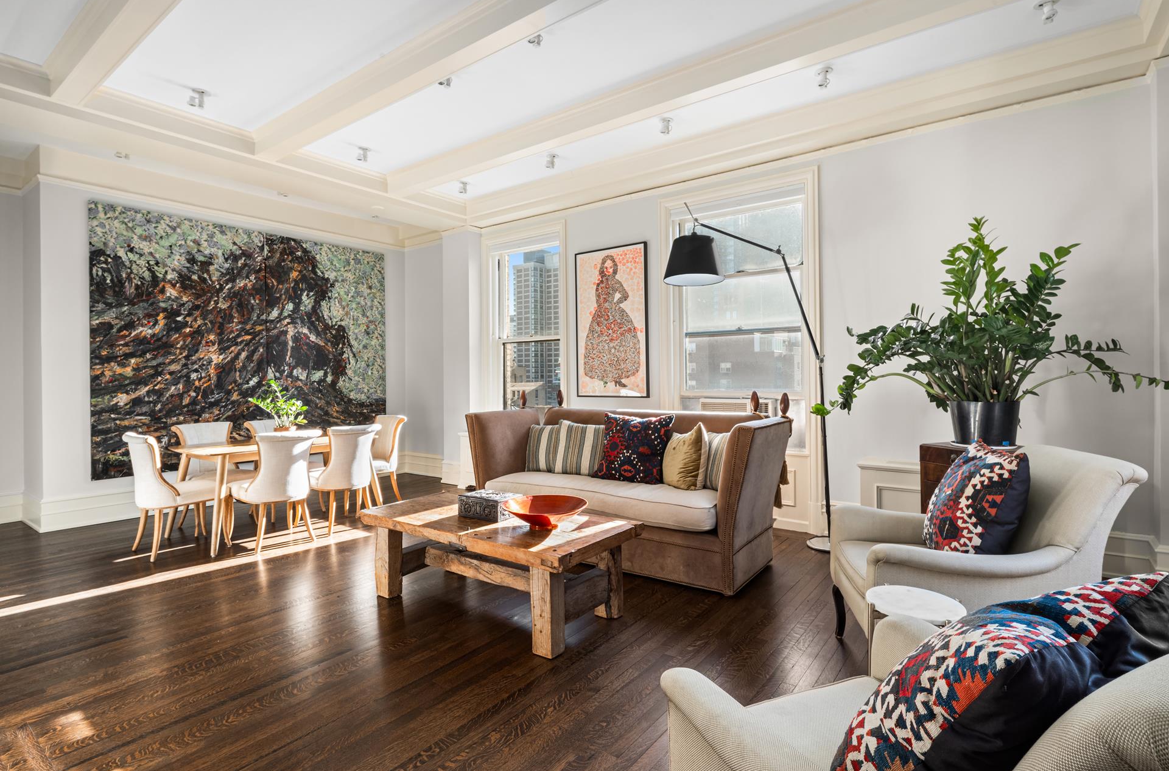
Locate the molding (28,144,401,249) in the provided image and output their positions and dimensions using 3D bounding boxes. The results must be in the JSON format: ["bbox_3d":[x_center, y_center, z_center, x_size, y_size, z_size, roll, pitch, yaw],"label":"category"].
[{"bbox_3d":[-3.568,-1.893,6.028,0.200,0.310,3.550,0,1,36],"label":"molding"}]

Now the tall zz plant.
[{"bbox_3d":[2.375,-0.411,3.457,1.800,1.250,0.950,0,1,36],"label":"tall zz plant"}]

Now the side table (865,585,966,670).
[{"bbox_3d":[1.079,0.977,1.801,0.300,0.560,0.300,0,1,36],"label":"side table"}]

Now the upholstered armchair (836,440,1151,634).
[{"bbox_3d":[1.573,0.768,2.325,0.900,0.950,0.720,0,1,15],"label":"upholstered armchair"}]

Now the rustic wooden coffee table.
[{"bbox_3d":[-0.524,1.007,3.235,1.540,0.465,0.740,0,1,36],"label":"rustic wooden coffee table"}]

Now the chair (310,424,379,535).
[{"bbox_3d":[-2.110,0.780,4.791,0.570,0.890,0.500,0,1,36],"label":"chair"}]

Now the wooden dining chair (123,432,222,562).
[{"bbox_3d":[-3.097,0.799,4.206,0.500,0.890,0.570,0,1,36],"label":"wooden dining chair"}]

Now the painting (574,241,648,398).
[{"bbox_3d":[0.247,-0.629,5.507,0.865,1.510,0.040,0,1,36],"label":"painting"}]

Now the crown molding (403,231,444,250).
[{"bbox_3d":[-2.059,-1.873,7.144,0.850,0.150,0.080,0,1,36],"label":"crown molding"}]

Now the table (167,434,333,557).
[{"bbox_3d":[-2.621,0.854,4.771,0.900,0.750,1.540,0,1,36],"label":"table"}]

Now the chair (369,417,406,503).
[{"bbox_3d":[-2.169,0.773,5.501,0.500,0.885,0.600,0,1,36],"label":"chair"}]

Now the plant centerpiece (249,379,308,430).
[{"bbox_3d":[-2.651,0.218,4.802,0.430,0.540,0.400,0,1,36],"label":"plant centerpiece"}]

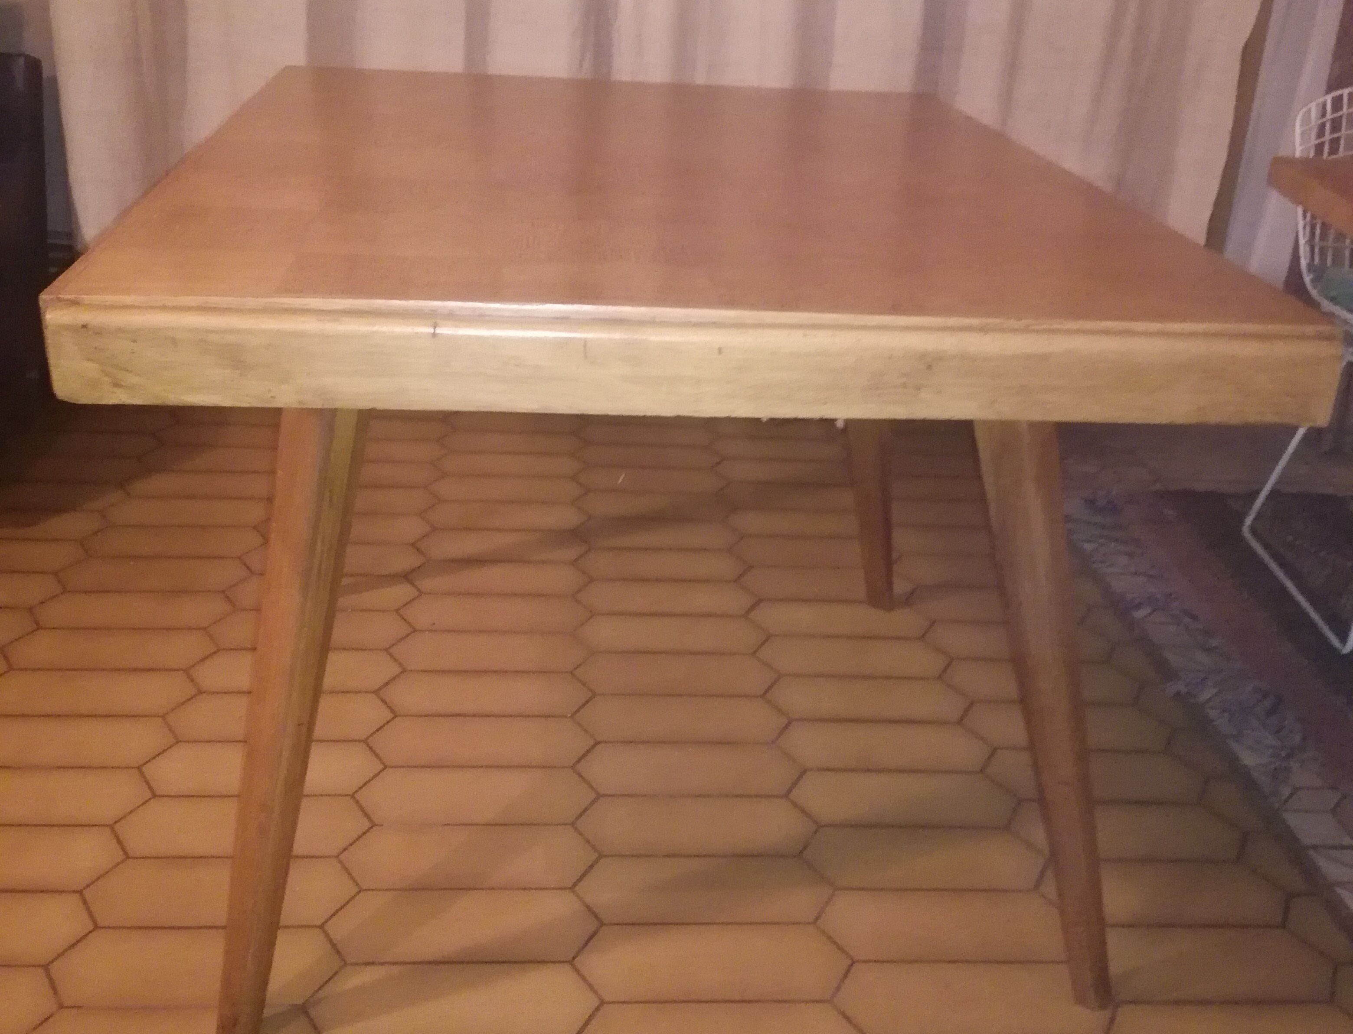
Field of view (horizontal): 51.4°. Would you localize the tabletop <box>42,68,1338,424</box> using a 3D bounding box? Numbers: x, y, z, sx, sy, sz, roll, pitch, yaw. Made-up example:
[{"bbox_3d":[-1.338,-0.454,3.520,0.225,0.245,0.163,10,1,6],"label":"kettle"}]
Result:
[{"bbox_3d":[-0.023,-0.335,1.454,0.890,0.074,1.082,0,25,-7],"label":"tabletop"}]

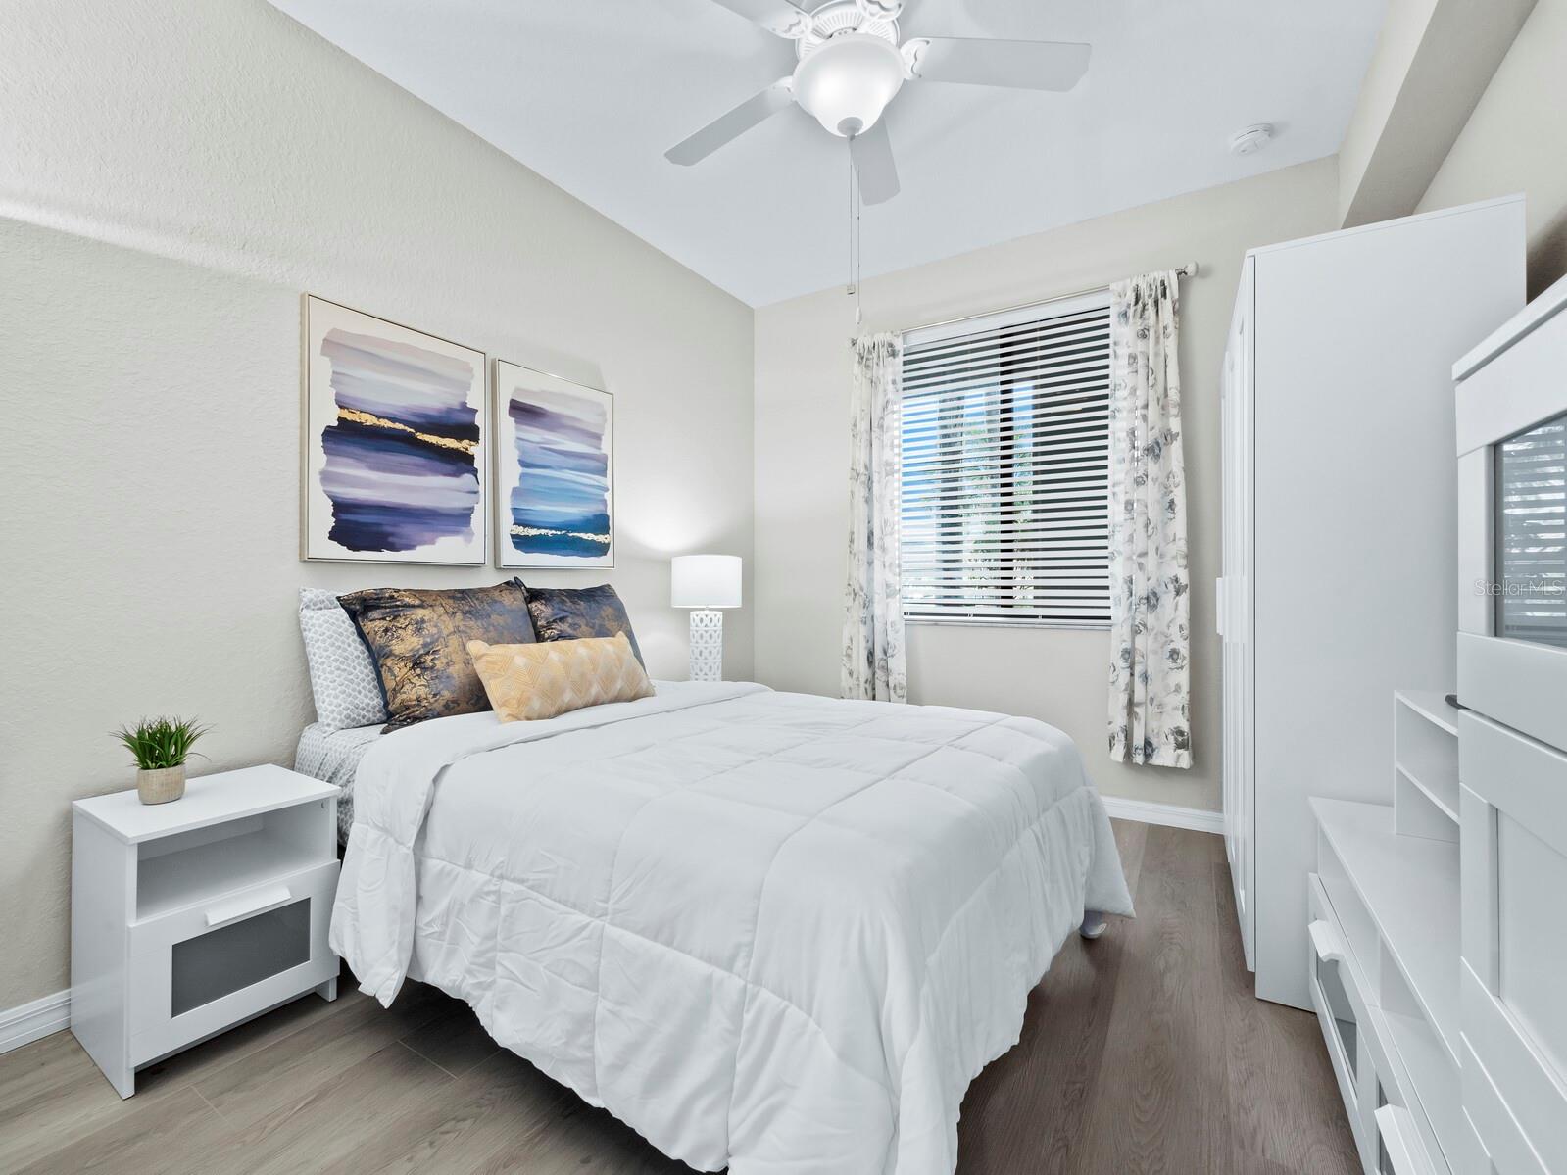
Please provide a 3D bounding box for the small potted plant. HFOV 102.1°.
[{"bbox_3d":[-1.491,0.412,1.521,0.168,0.190,0.168,0,0,32],"label":"small potted plant"}]

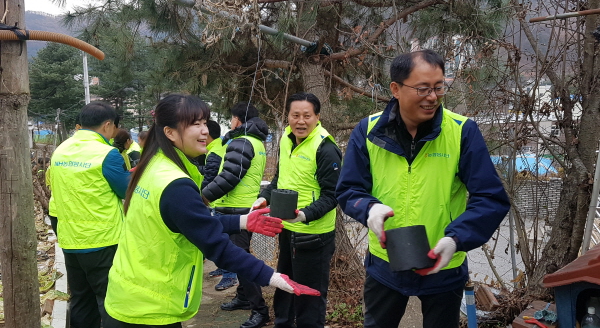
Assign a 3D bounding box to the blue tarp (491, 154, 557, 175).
[{"bbox_3d":[9.051,0.041,18.500,3.000,0.950,1.600,1,5,10],"label":"blue tarp"}]

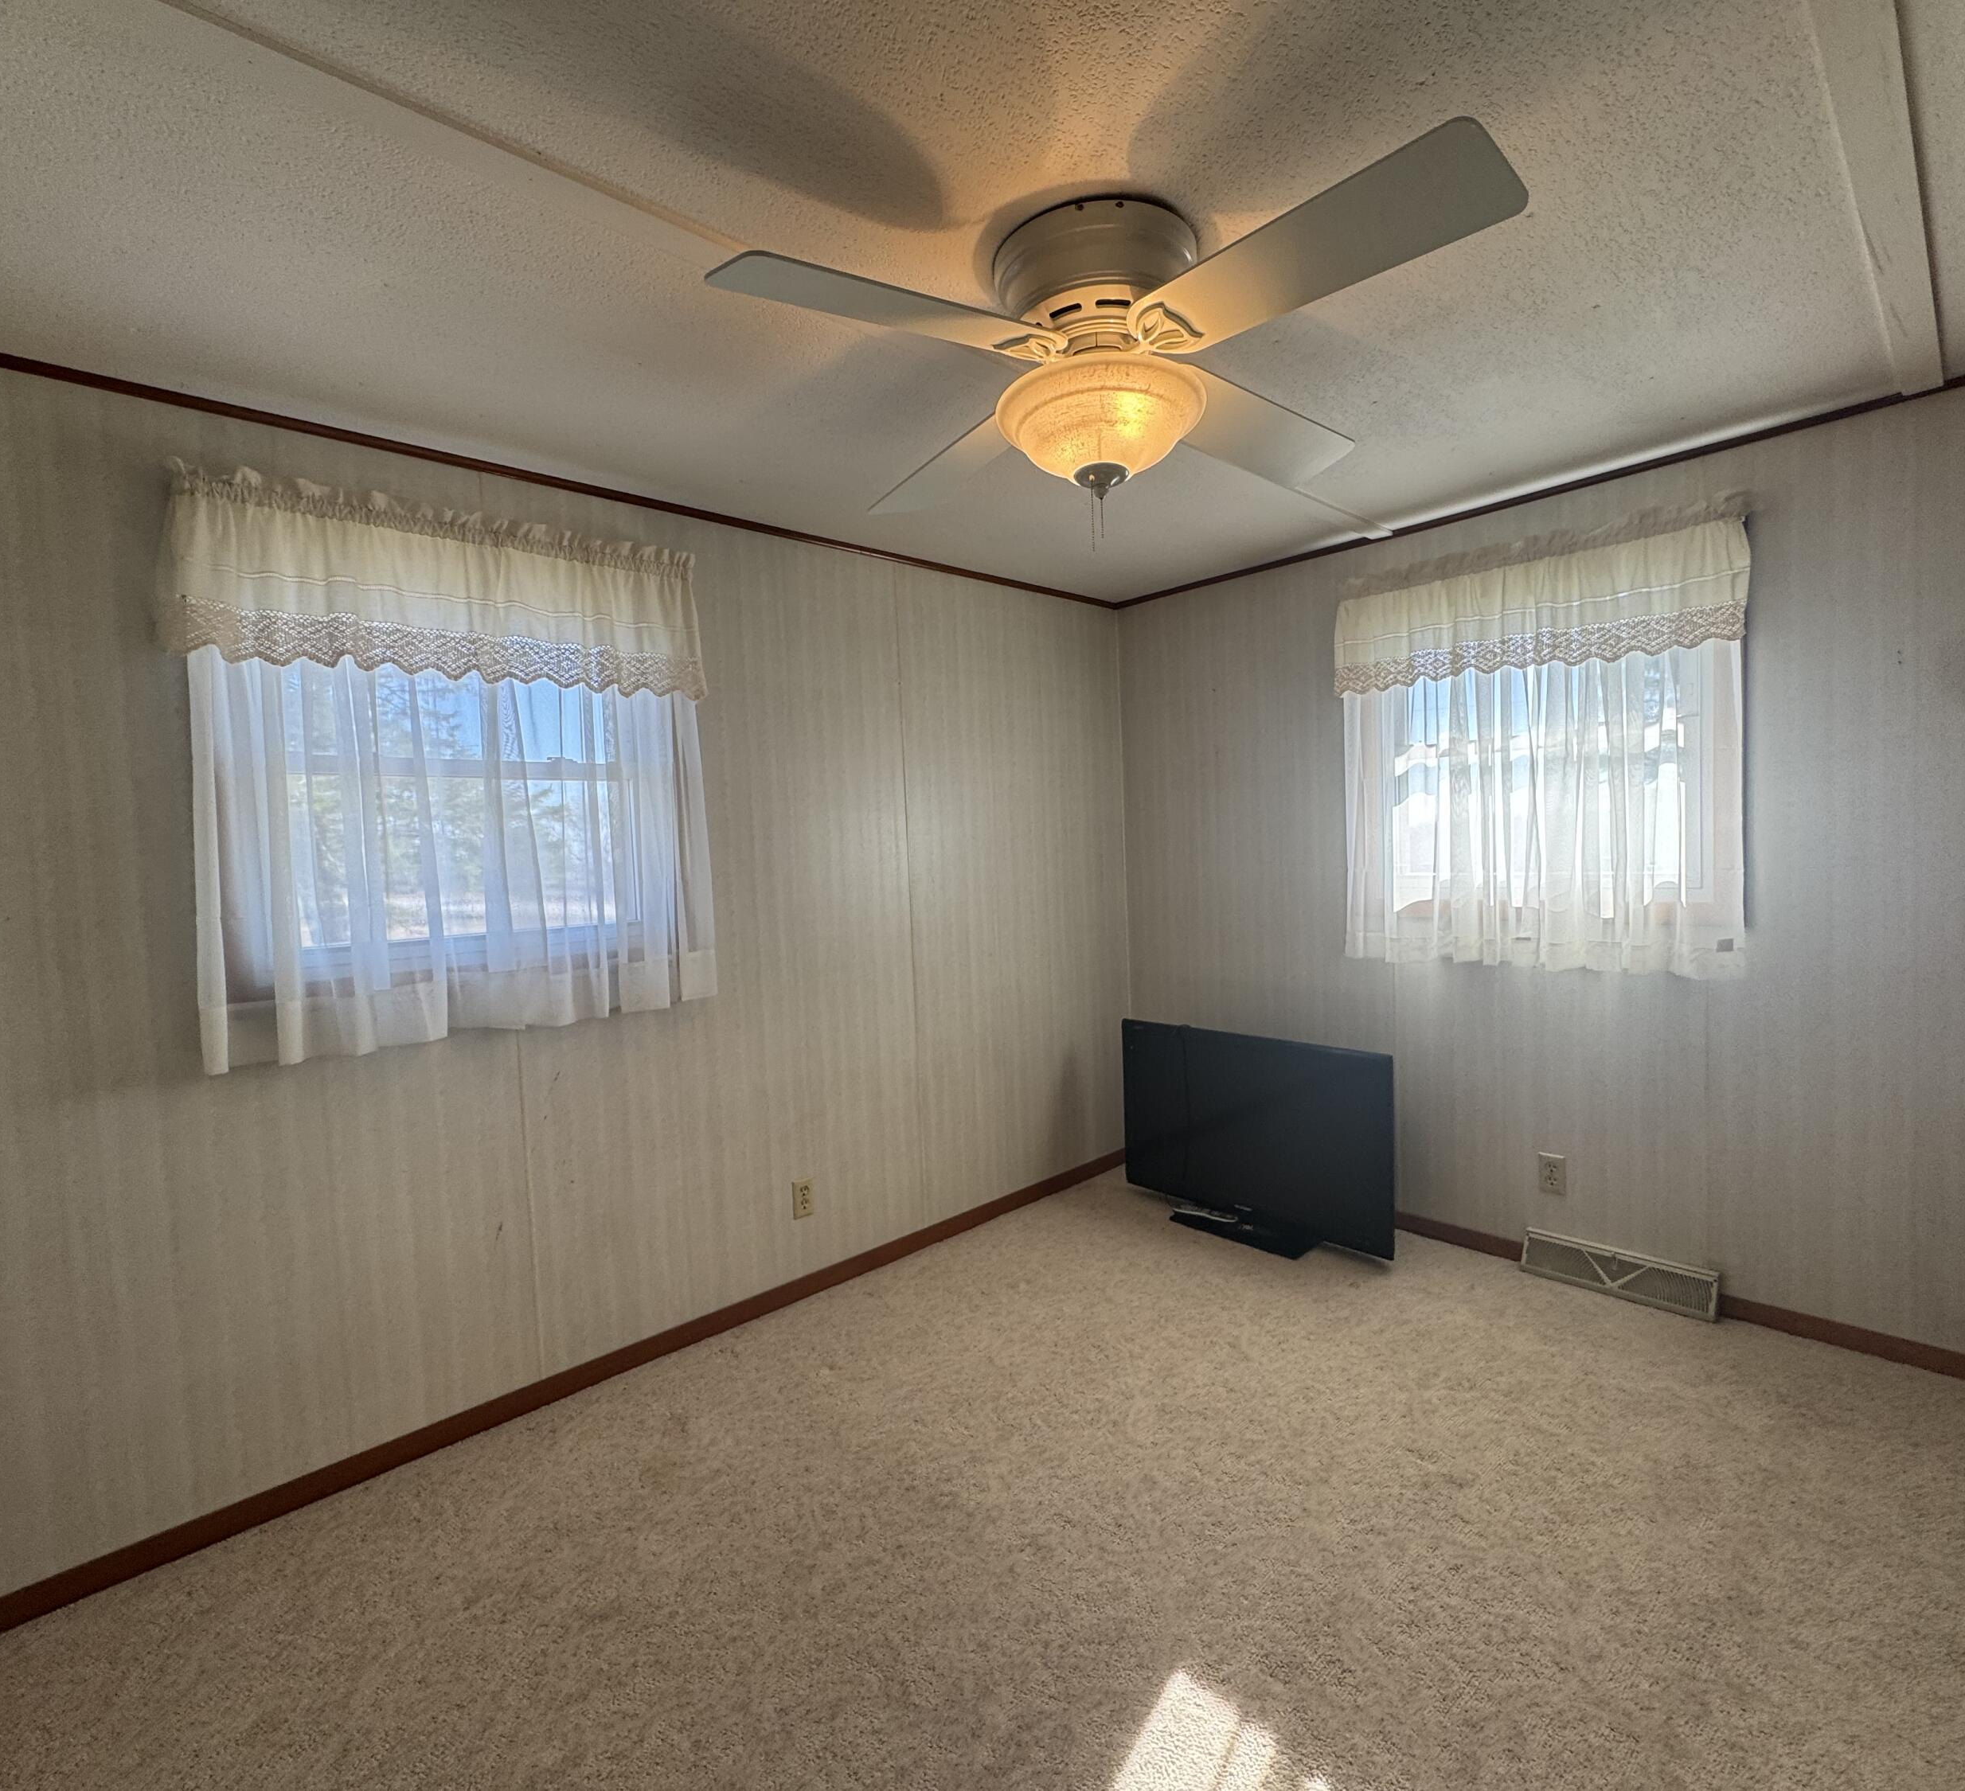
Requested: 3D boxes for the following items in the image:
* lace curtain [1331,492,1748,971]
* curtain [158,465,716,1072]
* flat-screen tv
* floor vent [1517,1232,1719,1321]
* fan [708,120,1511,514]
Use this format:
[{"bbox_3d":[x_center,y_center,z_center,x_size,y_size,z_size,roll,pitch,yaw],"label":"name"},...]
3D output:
[{"bbox_3d":[1.558,-0.397,2.806,0.120,1.215,1.065,-5,4,-43],"label":"lace curtain"},{"bbox_3d":[-1.132,-0.271,2.203,1.100,1.165,0.100,-5,4,-43],"label":"curtain"},{"bbox_3d":[0.879,0.789,3.221,0.230,0.650,1.006,-5,4,-43],"label":"flat-screen tv"},{"bbox_3d":[1.770,1.054,2.701,0.068,0.105,0.465,-5,4,-43],"label":"floor vent"},{"bbox_3d":[0.192,-0.825,1.566,1.220,0.385,1.220,-5,4,-36],"label":"fan"}]

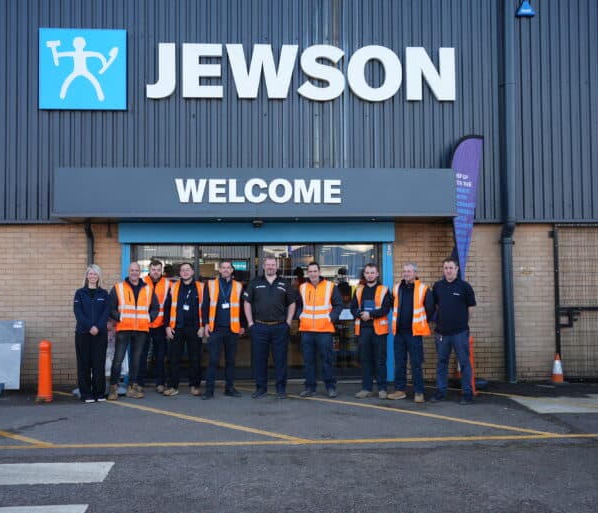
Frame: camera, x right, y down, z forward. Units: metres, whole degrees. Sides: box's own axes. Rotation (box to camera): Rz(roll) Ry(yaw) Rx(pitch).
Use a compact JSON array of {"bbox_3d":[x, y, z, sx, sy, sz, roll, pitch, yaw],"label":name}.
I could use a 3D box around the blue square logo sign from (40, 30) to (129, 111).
[{"bbox_3d":[-3.046,-2.639,10.594,1.210,1.150,0.100,0,-2,-4],"label":"blue square logo sign"}]

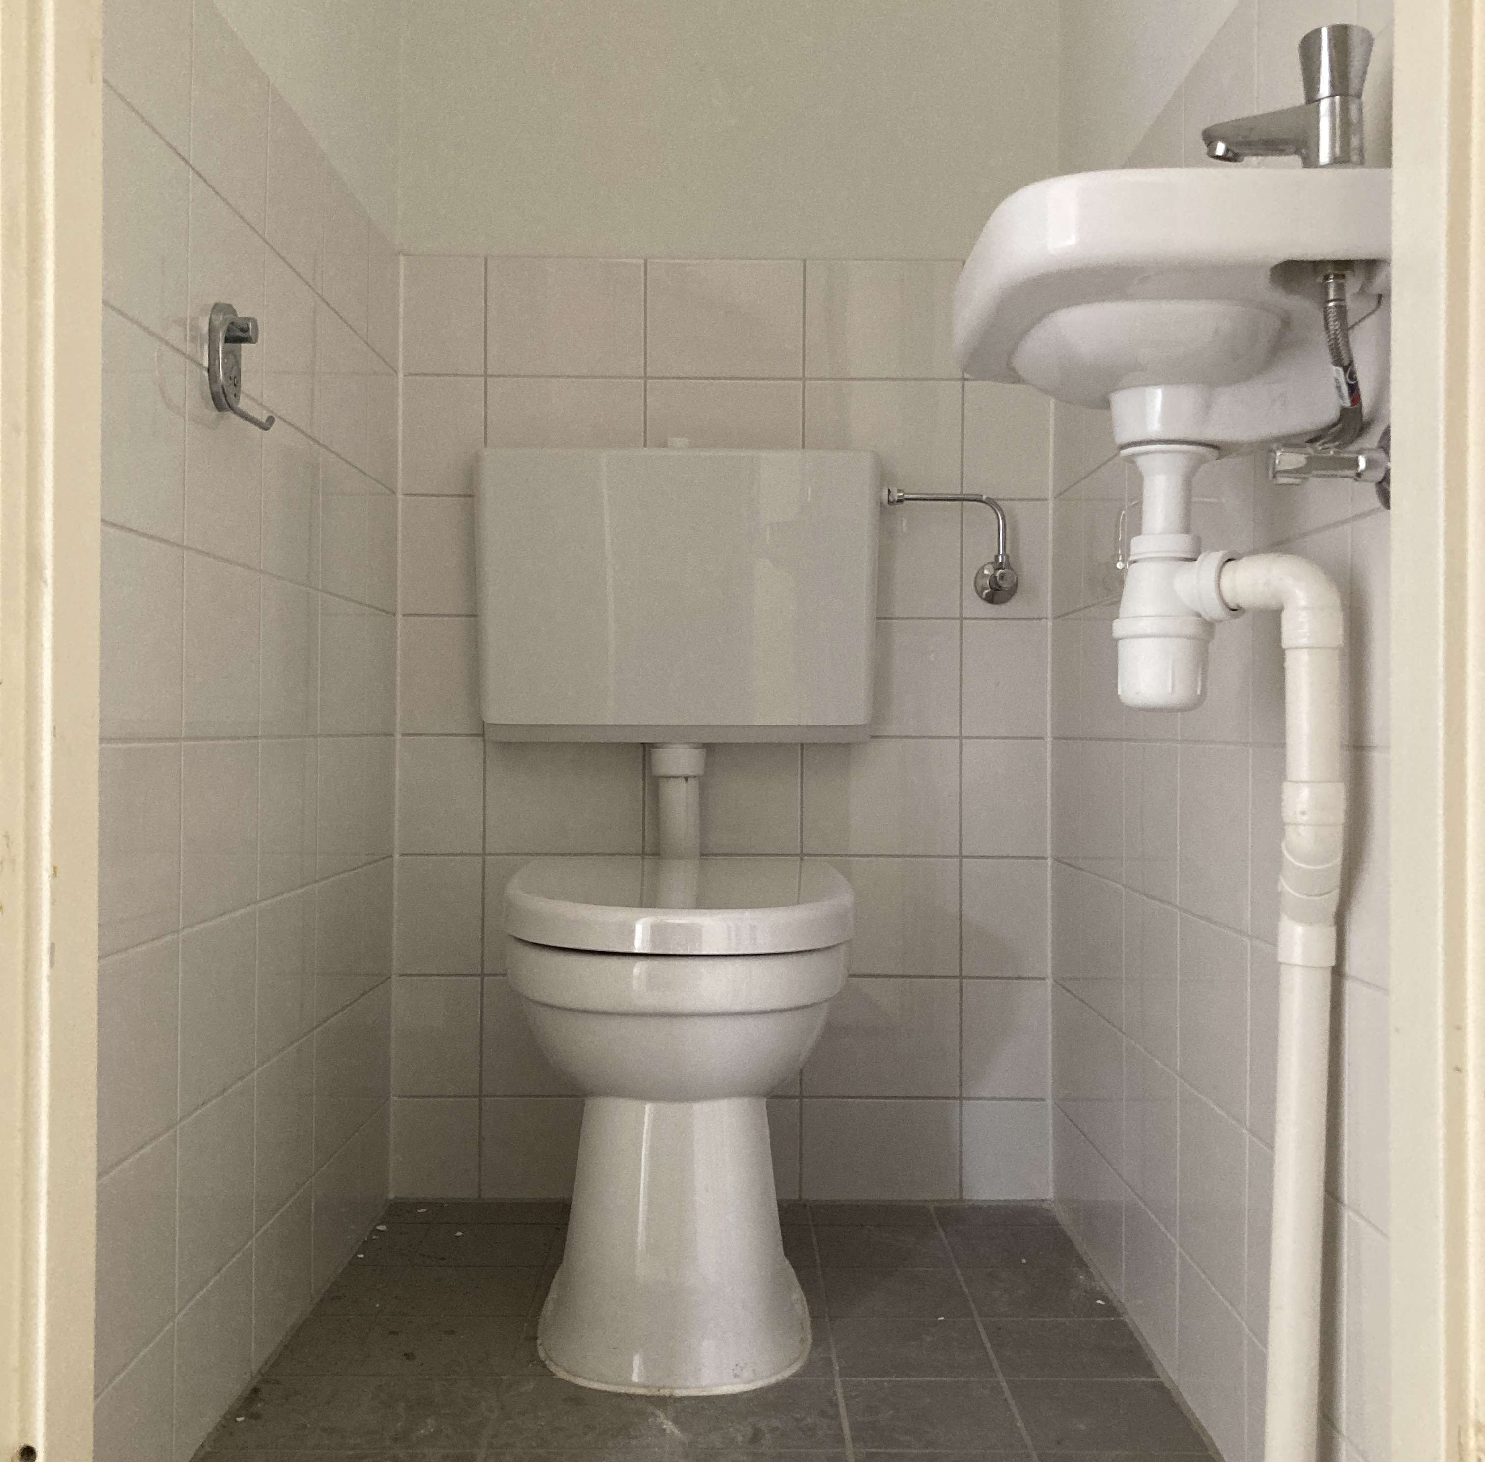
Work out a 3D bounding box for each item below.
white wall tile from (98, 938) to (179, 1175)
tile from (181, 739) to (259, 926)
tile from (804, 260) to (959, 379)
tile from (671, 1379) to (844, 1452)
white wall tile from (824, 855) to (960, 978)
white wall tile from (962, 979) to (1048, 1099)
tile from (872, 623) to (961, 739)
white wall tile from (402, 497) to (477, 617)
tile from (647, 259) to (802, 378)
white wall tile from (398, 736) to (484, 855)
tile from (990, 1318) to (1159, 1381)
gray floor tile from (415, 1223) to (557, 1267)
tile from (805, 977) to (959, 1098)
[{"bbox_3d":[-0.444,0.233,1.153,0.009,0.148,0.194,0,0,0],"label":"white wall tile"},{"bbox_3d":[-0.442,0.082,1.350,0.009,0.148,0.194,0,0,0],"label":"tile"},{"bbox_3d":[0.179,-0.516,2.017,0.197,0.147,0.010,0,0,0],"label":"tile"},{"bbox_3d":[0.014,0.597,1.392,0.148,0.010,0.148,0,0,0],"label":"tile"},{"bbox_3d":[0.175,0.235,2.017,0.198,0.148,0.010,0,0,0],"label":"white wall tile"},{"bbox_3d":[0.334,0.390,2.038,0.114,0.148,0.010,0,0,0],"label":"white wall tile"},{"bbox_3d":[0.177,-0.065,2.016,0.198,0.148,0.010,0,0,0],"label":"tile"},{"bbox_3d":[-0.377,-0.219,2.013,0.106,0.147,0.010,0,0,0],"label":"white wall tile"},{"bbox_3d":[-0.021,-0.519,2.021,0.198,0.148,0.010,0,0,0],"label":"tile"},{"bbox_3d":[-0.379,0.081,2.013,0.106,0.147,0.010,0,0,0],"label":"white wall tile"},{"bbox_3d":[0.312,0.601,1.547,0.146,0.010,0.147,0,0,-1],"label":"tile"},{"bbox_3d":[-0.288,0.593,1.835,0.147,0.010,0.147,0,0,0],"label":"gray floor tile"},{"bbox_3d":[0.174,0.386,2.022,0.198,0.148,0.010,0,0,0],"label":"tile"}]

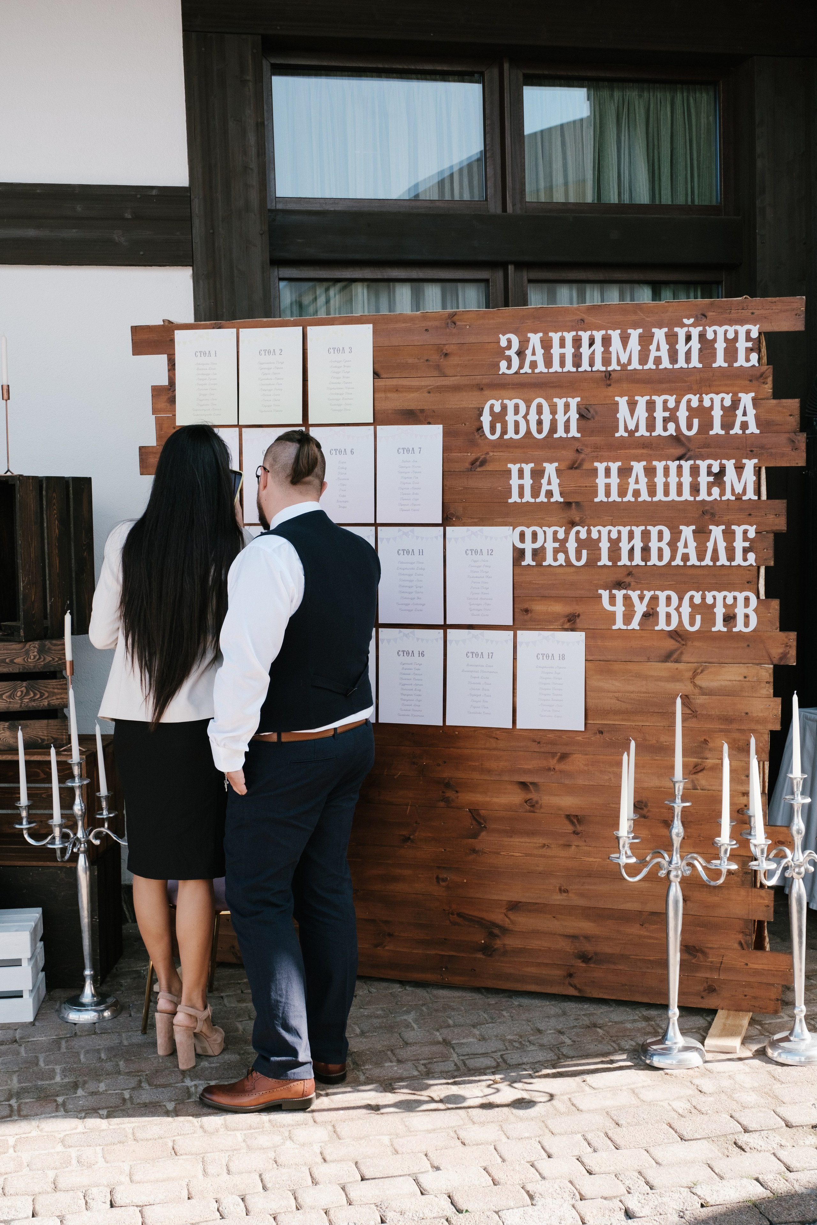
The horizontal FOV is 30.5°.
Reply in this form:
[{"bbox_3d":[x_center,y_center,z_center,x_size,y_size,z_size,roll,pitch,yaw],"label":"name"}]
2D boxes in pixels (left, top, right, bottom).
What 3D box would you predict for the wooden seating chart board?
[{"bbox_3d":[0.135,0.129,4.628,2.100,2.080,0.070,1,5,17],"label":"wooden seating chart board"}]

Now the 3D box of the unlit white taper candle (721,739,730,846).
[{"bbox_3d":[0.835,0.492,3.935,0.022,0.241,0.022,1,5,17],"label":"unlit white taper candle"}]

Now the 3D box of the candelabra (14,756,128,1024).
[{"bbox_3d":[-0.994,0.839,4.582,0.350,0.785,0.350,-4,6,-20],"label":"candelabra"}]

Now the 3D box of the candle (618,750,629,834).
[{"bbox_3d":[0.581,0.489,4.024,0.022,0.233,0.022,2,6,16],"label":"candle"}]

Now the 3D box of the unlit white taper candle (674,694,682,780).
[{"bbox_3d":[0.737,0.342,4.077,0.022,0.243,0.022,1,5,17],"label":"unlit white taper candle"}]

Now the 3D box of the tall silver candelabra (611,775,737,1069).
[{"bbox_3d":[0.737,0.844,4.123,0.350,0.785,0.350,2,5,17],"label":"tall silver candelabra"}]

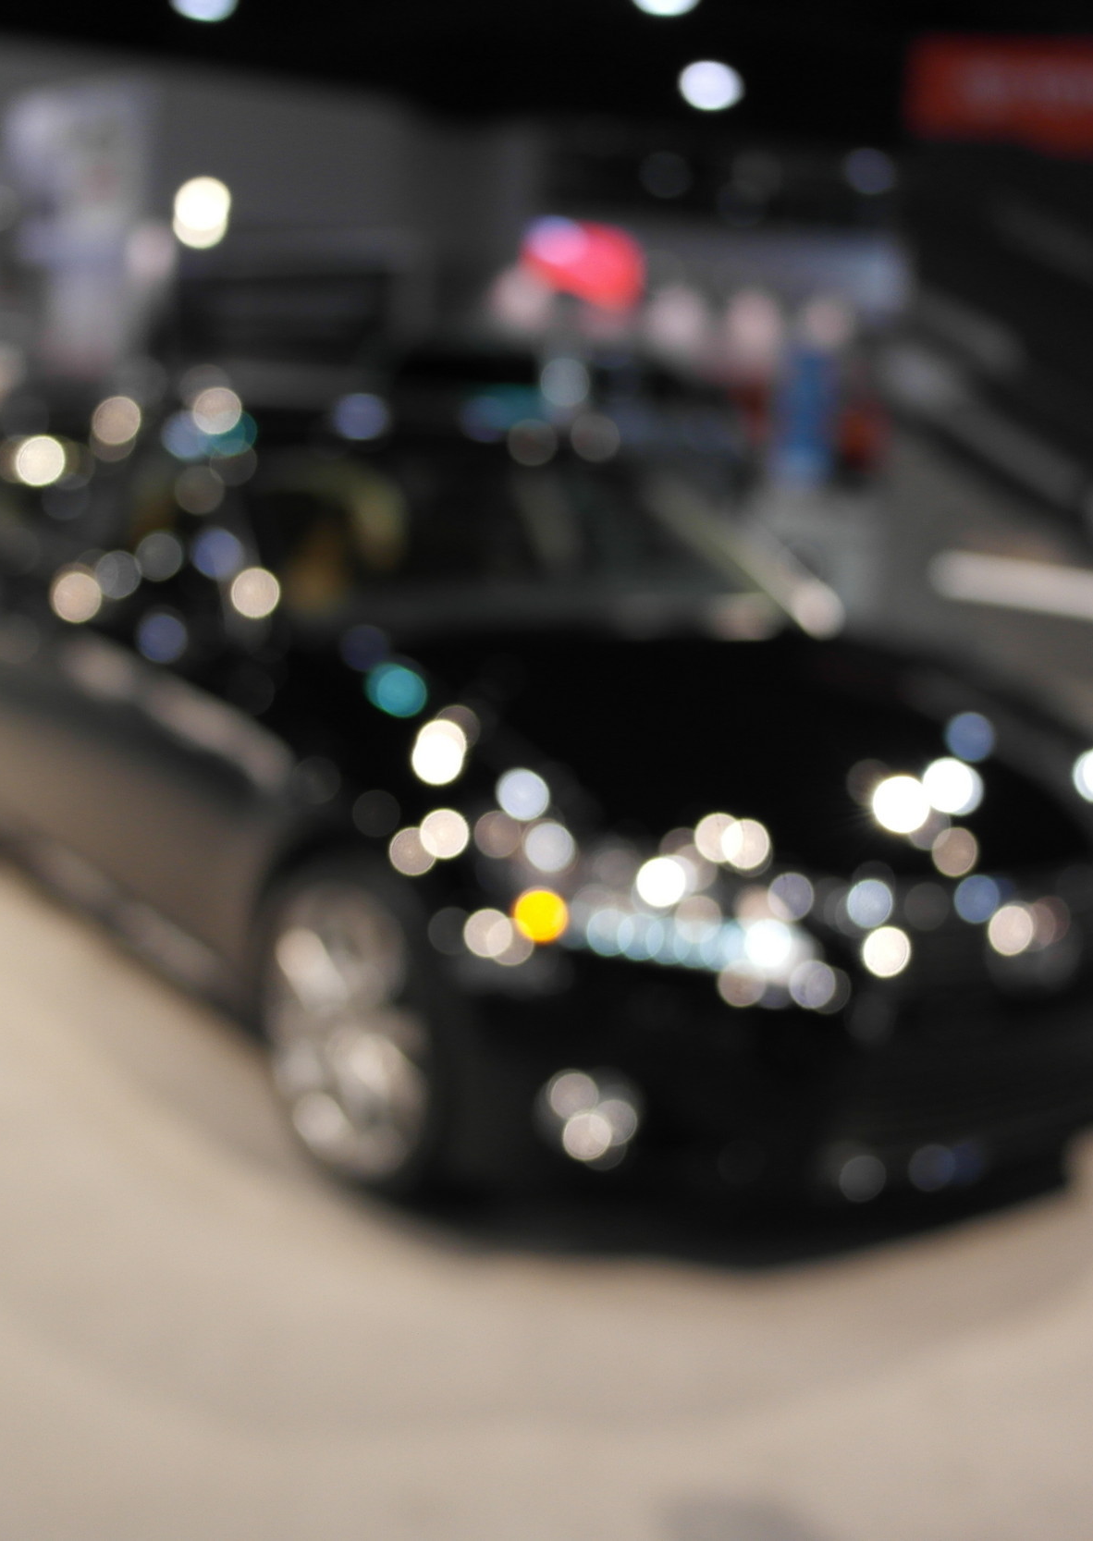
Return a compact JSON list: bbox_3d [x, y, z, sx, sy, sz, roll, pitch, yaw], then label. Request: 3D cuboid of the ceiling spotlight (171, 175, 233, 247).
[{"bbox_3d":[-2.536,-4.117,14.199,0.408,0.506,0.408,1,11,-11],"label":"ceiling spotlight"}]

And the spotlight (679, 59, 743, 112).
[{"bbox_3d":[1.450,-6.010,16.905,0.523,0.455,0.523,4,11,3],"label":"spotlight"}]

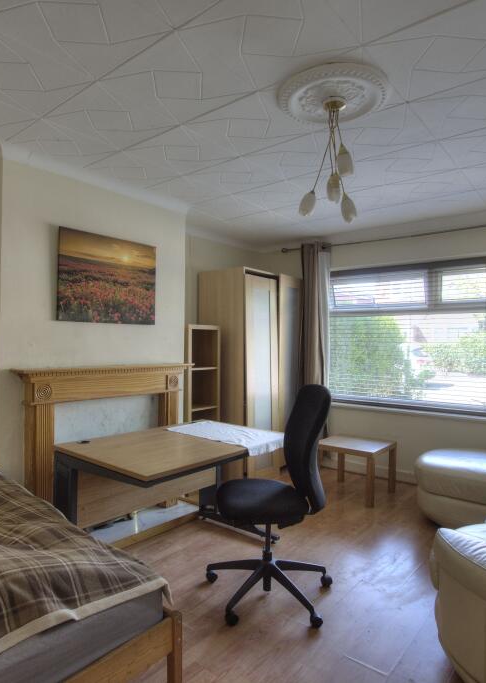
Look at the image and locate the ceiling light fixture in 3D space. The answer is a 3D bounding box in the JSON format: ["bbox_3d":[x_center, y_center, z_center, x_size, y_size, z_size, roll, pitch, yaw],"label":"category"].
[{"bbox_3d":[0.395,-0.804,1.893,0.485,0.600,0.485,1,0,0],"label":"ceiling light fixture"}]

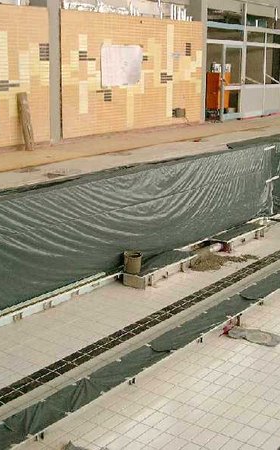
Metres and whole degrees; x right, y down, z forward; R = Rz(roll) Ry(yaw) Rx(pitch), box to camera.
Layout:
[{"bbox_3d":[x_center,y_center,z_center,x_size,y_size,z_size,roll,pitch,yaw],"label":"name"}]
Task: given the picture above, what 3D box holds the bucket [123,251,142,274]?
[{"bbox_3d":[-0.094,0.526,9.010,0.265,0.268,0.265,0,14,0],"label":"bucket"}]

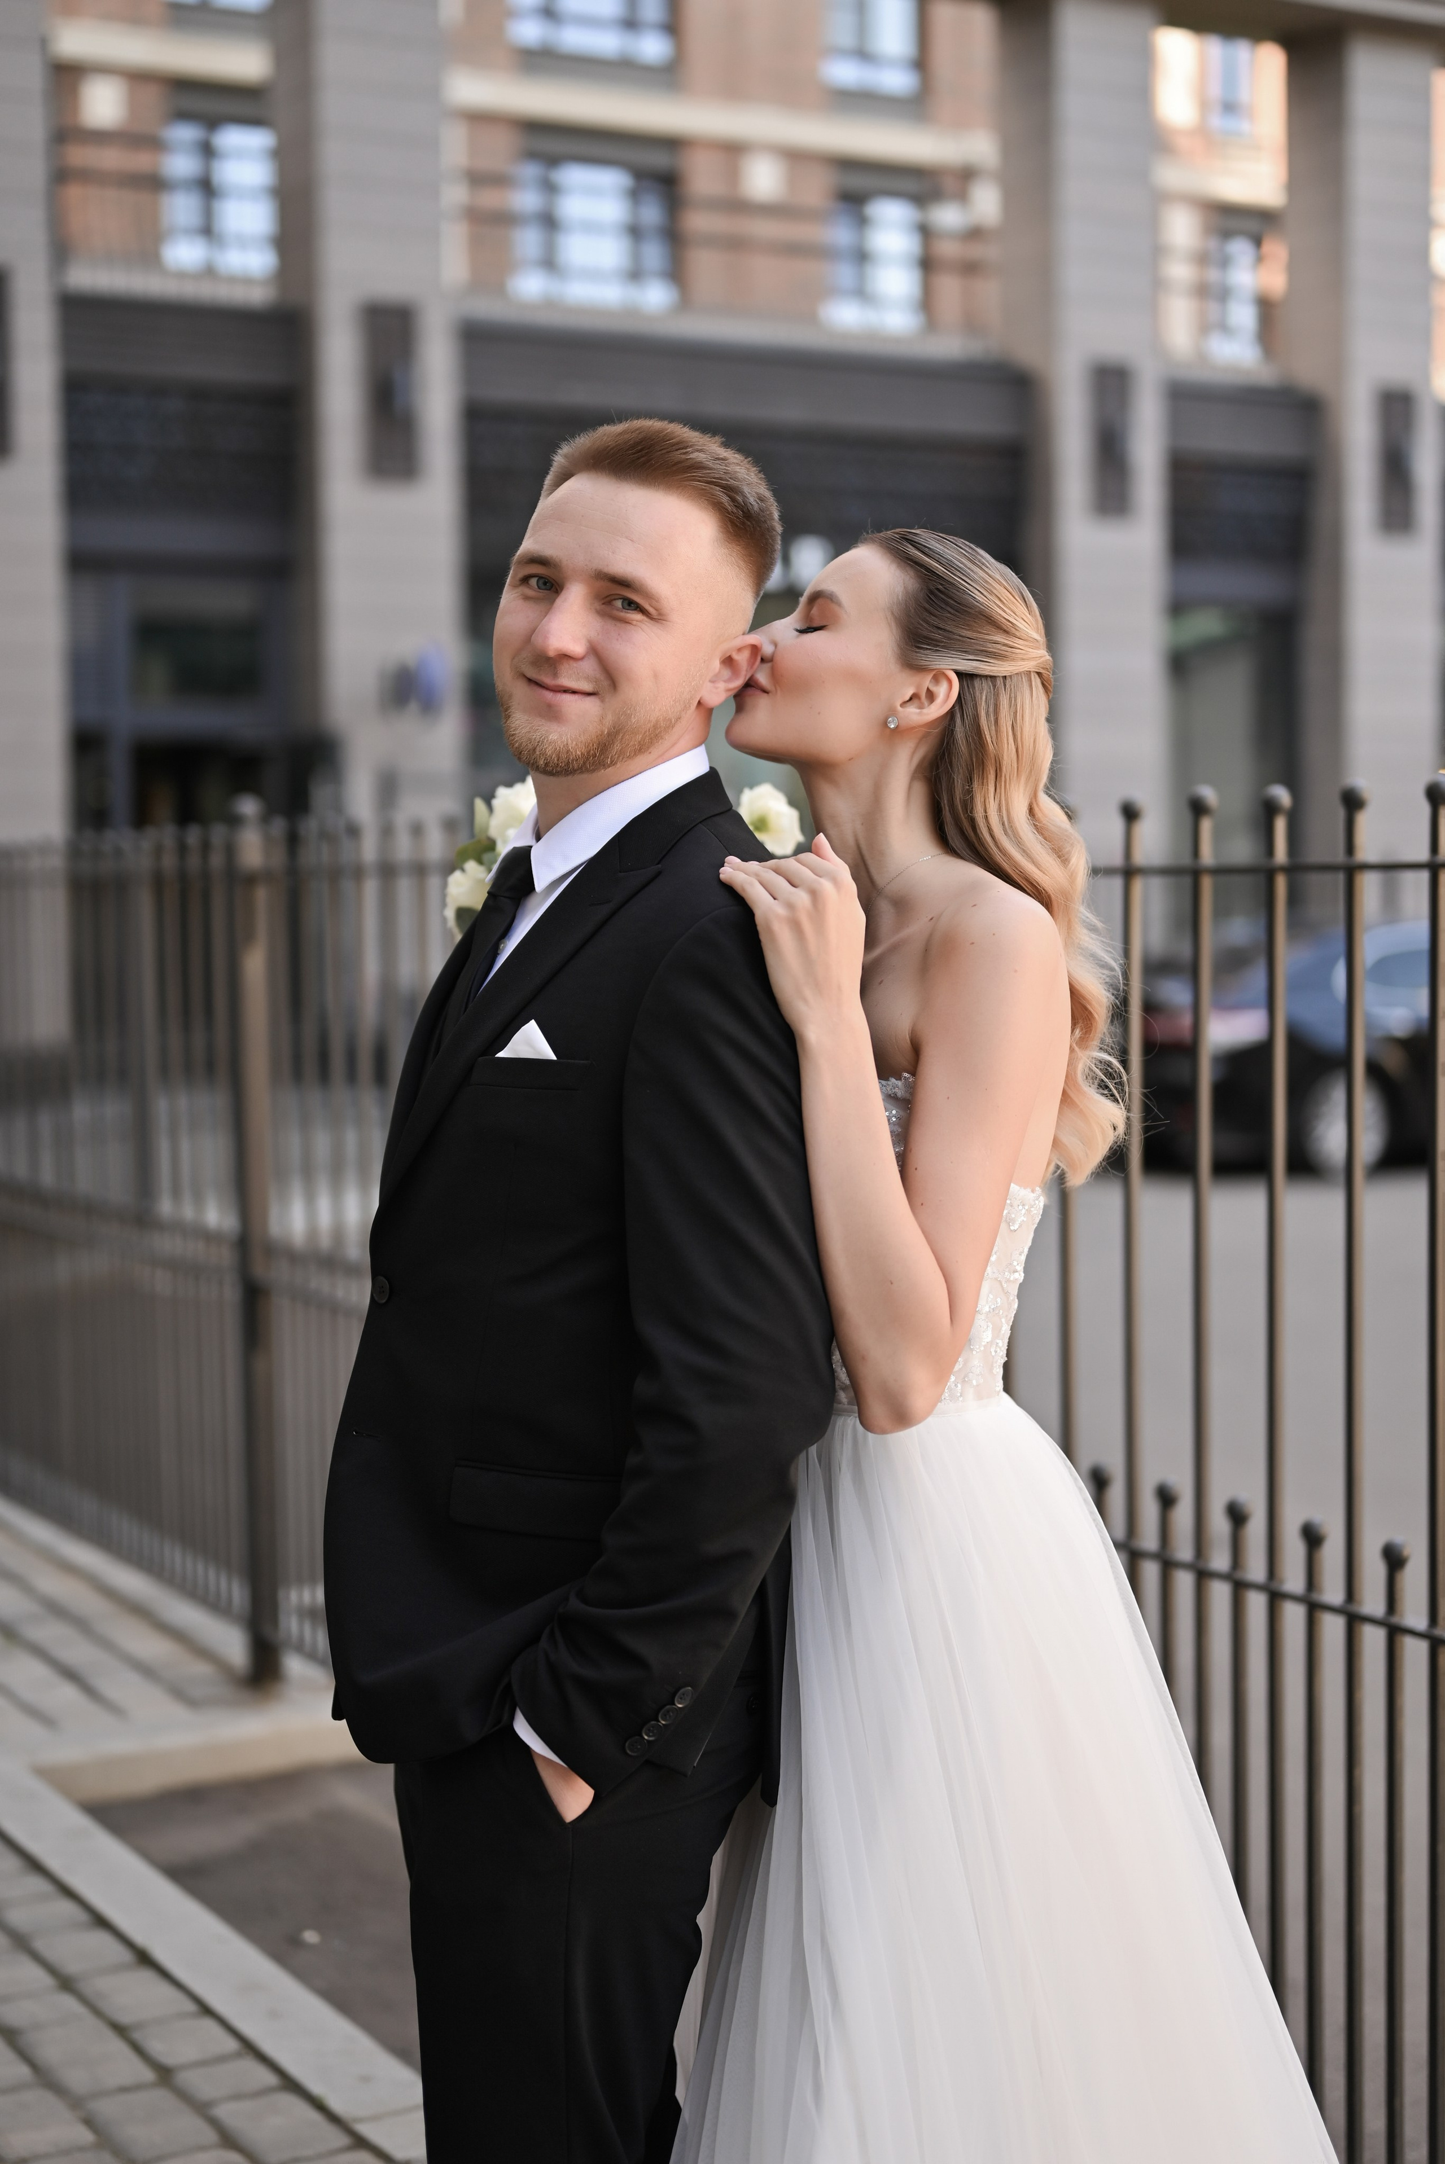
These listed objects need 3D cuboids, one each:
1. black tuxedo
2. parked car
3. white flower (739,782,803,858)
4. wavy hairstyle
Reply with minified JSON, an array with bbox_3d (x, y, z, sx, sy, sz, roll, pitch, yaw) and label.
[{"bbox_3d":[-0.110,0.510,2.240,0.340,1.470,0.490,-2,2,-26],"label":"black tuxedo"},{"bbox_3d":[4.020,-0.275,17.200,4.850,1.460,1.840,-2,2,-28],"label":"parked car"},{"bbox_3d":[0.035,-0.203,2.330,0.060,0.060,0.045,-1,4,0],"label":"white flower"},{"bbox_3d":[0.208,-0.172,2.300,0.195,0.485,0.200,-1,2,-2],"label":"wavy hairstyle"}]

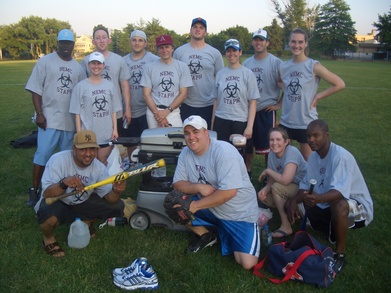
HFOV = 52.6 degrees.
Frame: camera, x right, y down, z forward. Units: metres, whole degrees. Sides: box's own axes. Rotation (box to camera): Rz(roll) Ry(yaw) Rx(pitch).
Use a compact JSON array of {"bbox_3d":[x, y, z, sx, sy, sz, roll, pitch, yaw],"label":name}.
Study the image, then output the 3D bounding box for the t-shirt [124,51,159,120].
[{"bbox_3d":[-0.633,-0.698,4.512,0.540,0.740,0.310,0,13,0],"label":"t-shirt"}]

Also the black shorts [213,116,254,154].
[{"bbox_3d":[0.372,-0.127,3.870,0.400,0.400,0.280,-1,13,-3],"label":"black shorts"}]

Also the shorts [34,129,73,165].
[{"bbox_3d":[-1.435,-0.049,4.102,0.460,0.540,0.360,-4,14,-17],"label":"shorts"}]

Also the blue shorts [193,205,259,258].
[{"bbox_3d":[0.235,0.600,3.000,0.470,0.400,0.430,9,16,34],"label":"blue shorts"}]

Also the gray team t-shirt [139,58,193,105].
[{"bbox_3d":[-0.279,-0.628,3.880,0.510,0.480,0.280,-1,13,-3],"label":"gray team t-shirt"}]

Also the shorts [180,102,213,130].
[{"bbox_3d":[0.022,-0.255,4.405,0.430,0.500,0.300,1,13,4],"label":"shorts"}]

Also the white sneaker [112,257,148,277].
[{"bbox_3d":[-0.455,0.856,2.879,0.300,0.125,0.110,-3,14,-14],"label":"white sneaker"}]

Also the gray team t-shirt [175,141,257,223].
[{"bbox_3d":[0.150,0.237,2.959,0.520,0.620,0.440,12,17,42],"label":"gray team t-shirt"}]

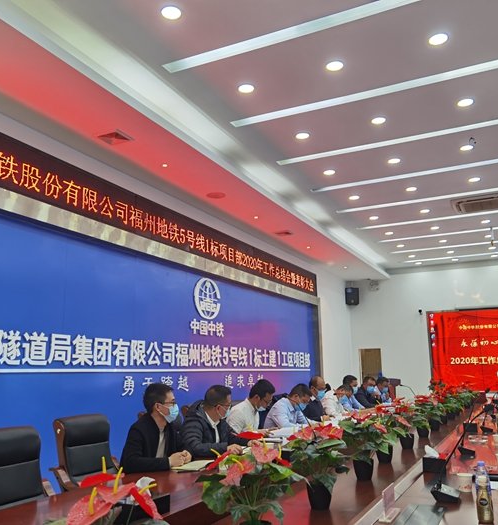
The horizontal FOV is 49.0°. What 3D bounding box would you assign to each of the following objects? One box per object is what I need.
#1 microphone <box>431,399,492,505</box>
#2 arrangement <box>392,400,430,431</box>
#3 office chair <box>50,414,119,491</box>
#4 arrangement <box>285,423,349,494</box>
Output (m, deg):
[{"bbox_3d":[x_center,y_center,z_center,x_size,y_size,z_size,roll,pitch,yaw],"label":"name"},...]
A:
[{"bbox_3d":[0.945,0.832,2.426,0.260,0.410,0.130,-6,-13,26],"label":"microphone"},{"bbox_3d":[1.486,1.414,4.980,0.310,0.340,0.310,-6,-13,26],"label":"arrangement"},{"bbox_3d":[-1.177,1.778,4.372,0.680,1.010,0.650,-7,-13,28],"label":"office chair"},{"bbox_3d":[0.334,0.972,2.696,0.290,0.375,0.300,-1,-11,0],"label":"arrangement"}]

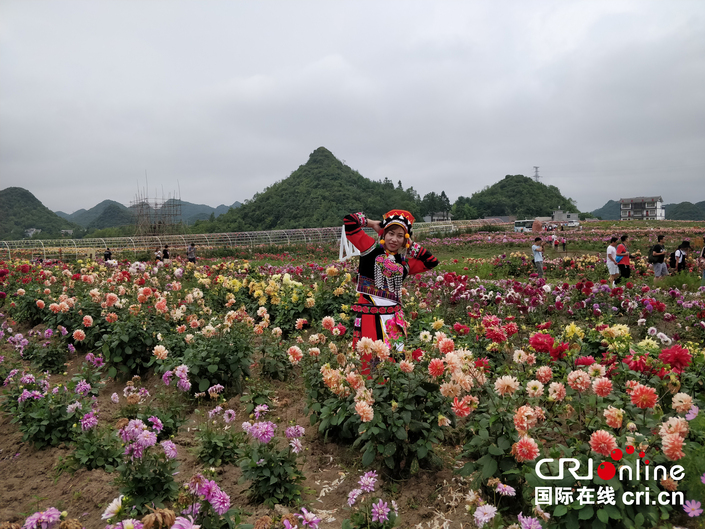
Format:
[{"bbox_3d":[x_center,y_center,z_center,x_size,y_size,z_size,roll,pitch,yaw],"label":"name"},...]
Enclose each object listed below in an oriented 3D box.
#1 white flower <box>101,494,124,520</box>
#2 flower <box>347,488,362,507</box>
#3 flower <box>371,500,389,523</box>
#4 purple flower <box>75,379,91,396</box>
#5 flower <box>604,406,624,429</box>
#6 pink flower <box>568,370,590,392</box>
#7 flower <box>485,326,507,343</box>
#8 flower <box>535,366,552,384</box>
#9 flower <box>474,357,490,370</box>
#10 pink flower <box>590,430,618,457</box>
[{"bbox_3d":[-0.933,0.944,1.900,0.075,0.101,0.093,-2,4,-24],"label":"white flower"},{"bbox_3d":[0.009,1.025,2.150,0.050,0.085,0.085,22,-8,-32],"label":"flower"},{"bbox_3d":[0.120,1.065,2.100,0.090,0.098,0.050,0,-9,-2],"label":"flower"},{"bbox_3d":[-1.961,0.893,3.550,0.116,0.131,0.111,-2,5,-29],"label":"purple flower"},{"bbox_3d":[1.174,0.688,2.200,0.099,0.099,0.079,-2,4,-24],"label":"flower"},{"bbox_3d":[1.183,0.609,2.550,0.123,0.117,0.095,1,3,25],"label":"pink flower"},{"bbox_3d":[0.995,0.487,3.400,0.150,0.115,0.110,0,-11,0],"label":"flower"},{"bbox_3d":[1.074,0.624,2.750,0.101,0.101,0.081,0,3,6],"label":"flower"},{"bbox_3d":[0.877,0.668,3.300,0.110,0.090,0.095,1,-12,13],"label":"flower"},{"bbox_3d":[1.021,0.725,1.980,0.112,0.108,0.075,1,6,14],"label":"pink flower"}]

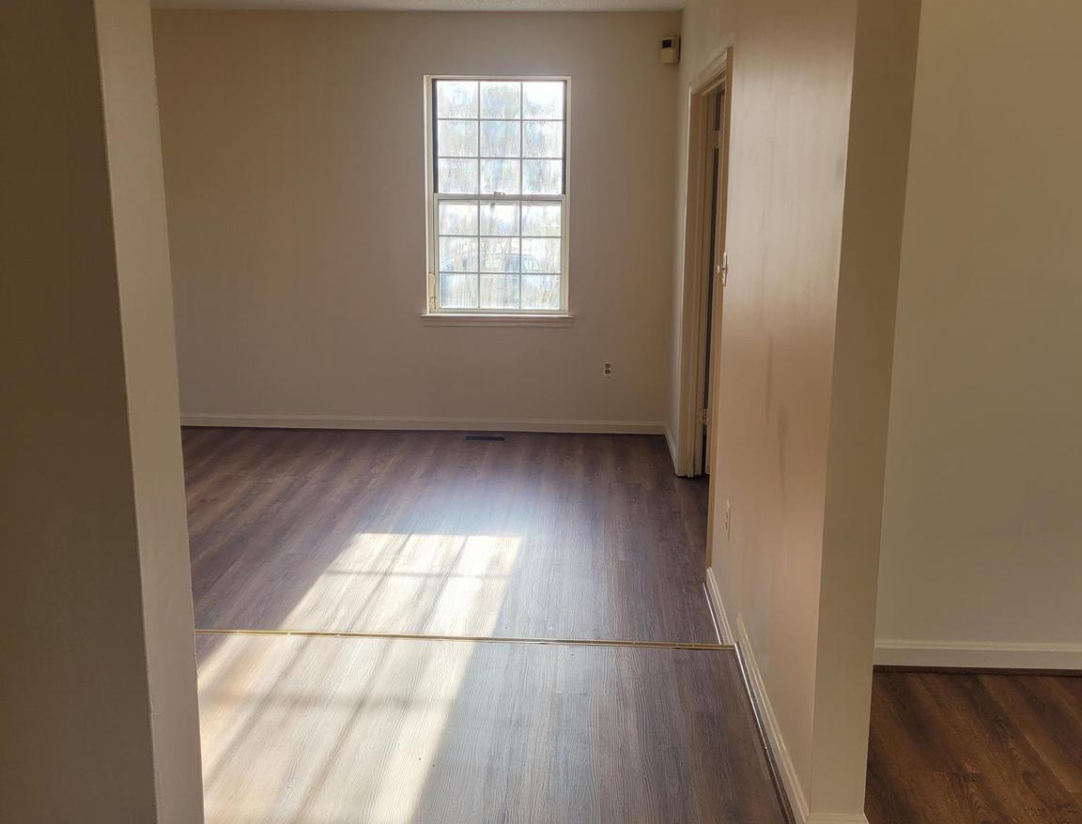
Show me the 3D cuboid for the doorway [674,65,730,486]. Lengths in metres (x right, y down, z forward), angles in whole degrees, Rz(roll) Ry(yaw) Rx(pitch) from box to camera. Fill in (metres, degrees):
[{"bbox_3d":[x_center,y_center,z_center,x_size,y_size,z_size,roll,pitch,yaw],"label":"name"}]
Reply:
[{"bbox_3d":[0.786,-0.473,4.917,0.140,2.067,1.669,1,12,2],"label":"doorway"}]

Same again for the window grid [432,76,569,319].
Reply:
[{"bbox_3d":[-0.262,-1.312,6.652,0.867,1.429,0.110,1,12,2],"label":"window grid"}]

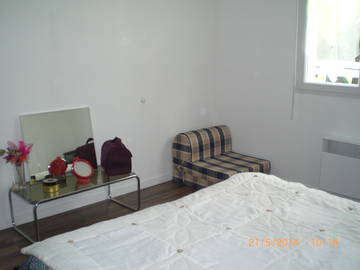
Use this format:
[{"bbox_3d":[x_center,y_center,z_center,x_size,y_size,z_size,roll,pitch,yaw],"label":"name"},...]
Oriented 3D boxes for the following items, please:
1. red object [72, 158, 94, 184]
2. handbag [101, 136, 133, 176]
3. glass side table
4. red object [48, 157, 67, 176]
[{"bbox_3d":[-0.899,0.326,3.716,0.170,0.215,0.100,-9,14,-36],"label":"red object"},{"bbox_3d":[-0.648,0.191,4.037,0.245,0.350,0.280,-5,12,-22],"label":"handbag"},{"bbox_3d":[-0.966,0.626,3.743,1.057,0.382,0.550,-11,15,-42],"label":"glass side table"},{"bbox_3d":[-1.223,0.315,3.945,0.175,0.185,0.090,-11,15,-42],"label":"red object"}]

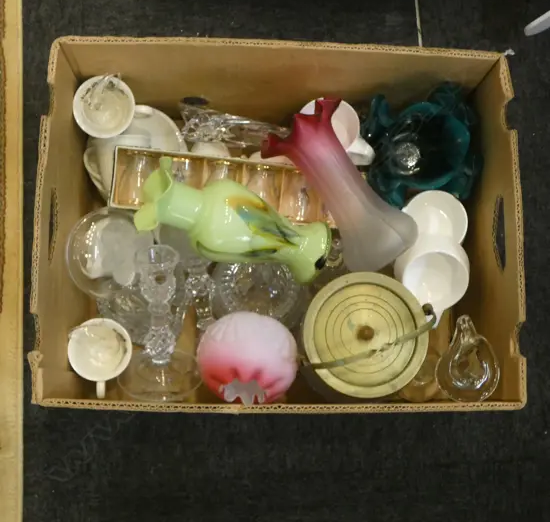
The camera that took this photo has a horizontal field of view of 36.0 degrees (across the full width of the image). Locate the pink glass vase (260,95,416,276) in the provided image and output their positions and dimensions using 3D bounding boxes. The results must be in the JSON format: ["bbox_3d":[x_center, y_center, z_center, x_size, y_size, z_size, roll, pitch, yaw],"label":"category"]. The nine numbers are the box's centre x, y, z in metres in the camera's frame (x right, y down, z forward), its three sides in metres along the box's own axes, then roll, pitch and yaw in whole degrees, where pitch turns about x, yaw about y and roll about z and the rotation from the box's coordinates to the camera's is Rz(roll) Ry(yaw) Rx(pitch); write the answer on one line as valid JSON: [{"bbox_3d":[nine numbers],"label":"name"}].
[{"bbox_3d":[0.075,-0.080,0.953,0.102,0.102,0.200,-37,102,-9],"label":"pink glass vase"}]

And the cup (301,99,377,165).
[{"bbox_3d":[0.075,-0.158,1.108,0.096,0.068,0.077,37,79,3],"label":"cup"}]

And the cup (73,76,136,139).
[{"bbox_3d":[-0.206,-0.189,1.079,0.096,0.068,0.077,4,91,-8],"label":"cup"}]

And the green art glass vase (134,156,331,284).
[{"bbox_3d":[-0.044,-0.043,0.940,0.213,0.089,0.089,19,79,-1],"label":"green art glass vase"}]

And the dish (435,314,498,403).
[{"bbox_3d":[0.241,0.128,1.087,0.080,0.050,0.110,3,79,-3],"label":"dish"}]

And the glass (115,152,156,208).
[{"bbox_3d":[-0.165,-0.097,1.000,0.044,0.044,0.058,6,90,-3],"label":"glass"}]

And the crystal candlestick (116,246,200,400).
[{"bbox_3d":[-0.137,0.067,1.006,0.105,0.105,0.168,2,118,-1],"label":"crystal candlestick"}]

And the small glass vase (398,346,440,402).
[{"bbox_3d":[0.183,0.145,1.065,0.055,0.078,0.055,2,72,-3],"label":"small glass vase"}]

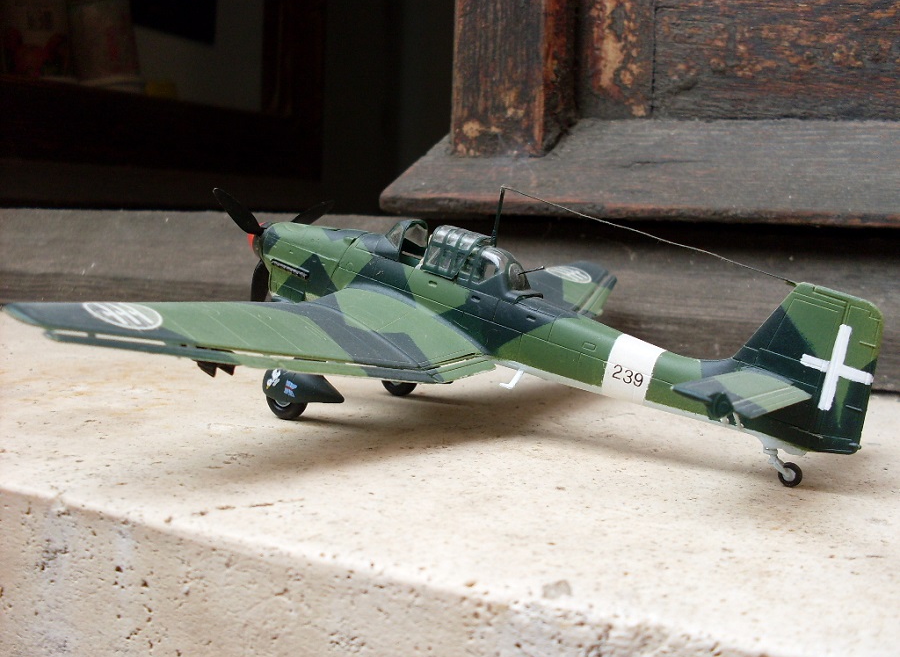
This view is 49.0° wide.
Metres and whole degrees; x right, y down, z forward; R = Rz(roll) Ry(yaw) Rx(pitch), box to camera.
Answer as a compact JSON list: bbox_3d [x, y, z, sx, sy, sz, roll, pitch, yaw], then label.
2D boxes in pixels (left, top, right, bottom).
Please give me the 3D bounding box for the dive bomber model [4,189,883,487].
[{"bbox_3d":[0.010,-0.003,0.208,0.153,0.053,0.192,6,8,35],"label":"dive bomber model"}]

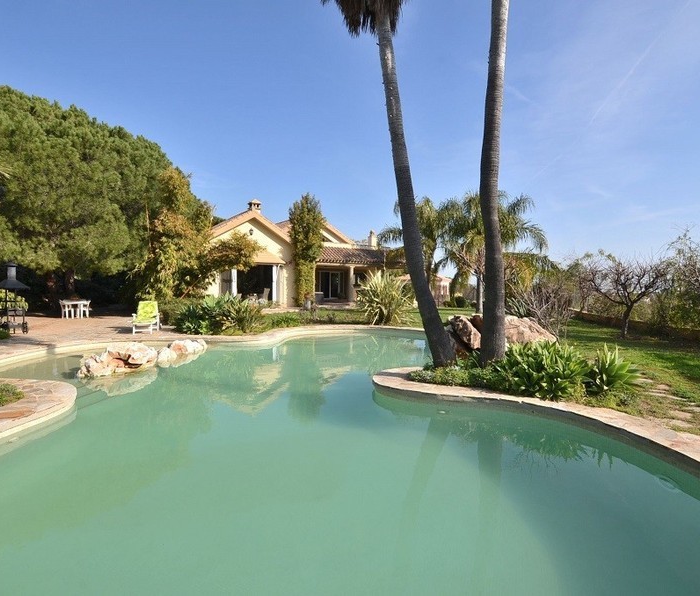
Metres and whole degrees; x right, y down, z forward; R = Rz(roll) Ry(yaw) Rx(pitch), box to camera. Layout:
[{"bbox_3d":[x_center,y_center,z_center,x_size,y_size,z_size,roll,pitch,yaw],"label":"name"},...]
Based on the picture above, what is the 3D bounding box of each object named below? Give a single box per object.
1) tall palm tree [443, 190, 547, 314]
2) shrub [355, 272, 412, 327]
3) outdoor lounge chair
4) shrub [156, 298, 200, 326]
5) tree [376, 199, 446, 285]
[{"bbox_3d":[6.450,-1.930,16.936,4.400,5.600,4.400,1,2,21],"label":"tall palm tree"},{"bbox_3d":[1.348,-0.019,14.211,2.100,2.000,2.100,0,2,0],"label":"shrub"},{"bbox_3d":[-6.310,0.603,11.664,0.680,0.960,0.980,-1,2,-15],"label":"outdoor lounge chair"},{"bbox_3d":[-6.422,0.507,13.932,1.500,0.970,1.300,-1,3,-23],"label":"shrub"},{"bbox_3d":[3.192,-1.850,17.440,3.500,5.400,3.500,0,2,10],"label":"tree"}]

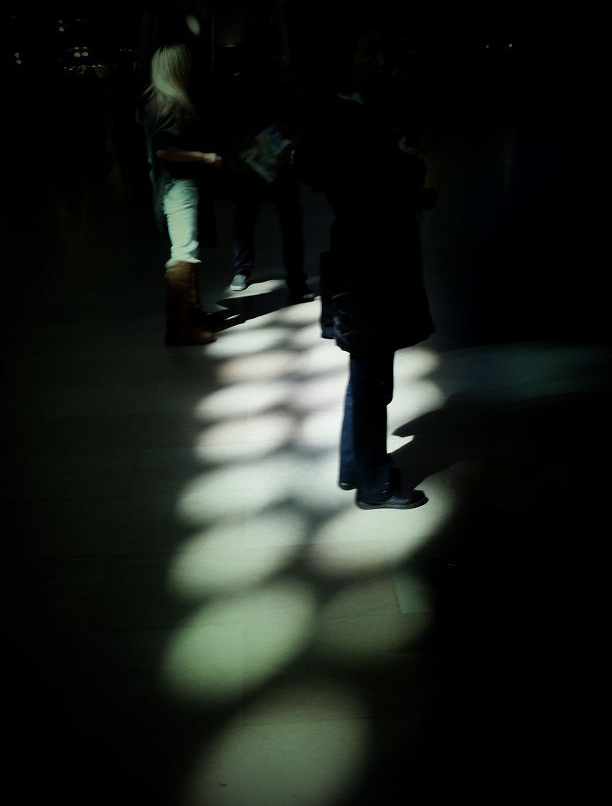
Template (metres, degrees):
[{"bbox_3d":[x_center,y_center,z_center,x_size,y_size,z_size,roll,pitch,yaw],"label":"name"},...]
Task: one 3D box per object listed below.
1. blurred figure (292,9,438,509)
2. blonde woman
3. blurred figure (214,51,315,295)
[{"bbox_3d":[0.220,-0.450,3.247,0.500,1.735,0.520,-2,21,0],"label":"blurred figure"},{"bbox_3d":[-0.740,-1.196,5.374,0.460,1.680,0.470,-4,21,-7],"label":"blonde woman"},{"bbox_3d":[-0.270,-1.577,6.324,0.580,1.700,0.480,4,21,14],"label":"blurred figure"}]

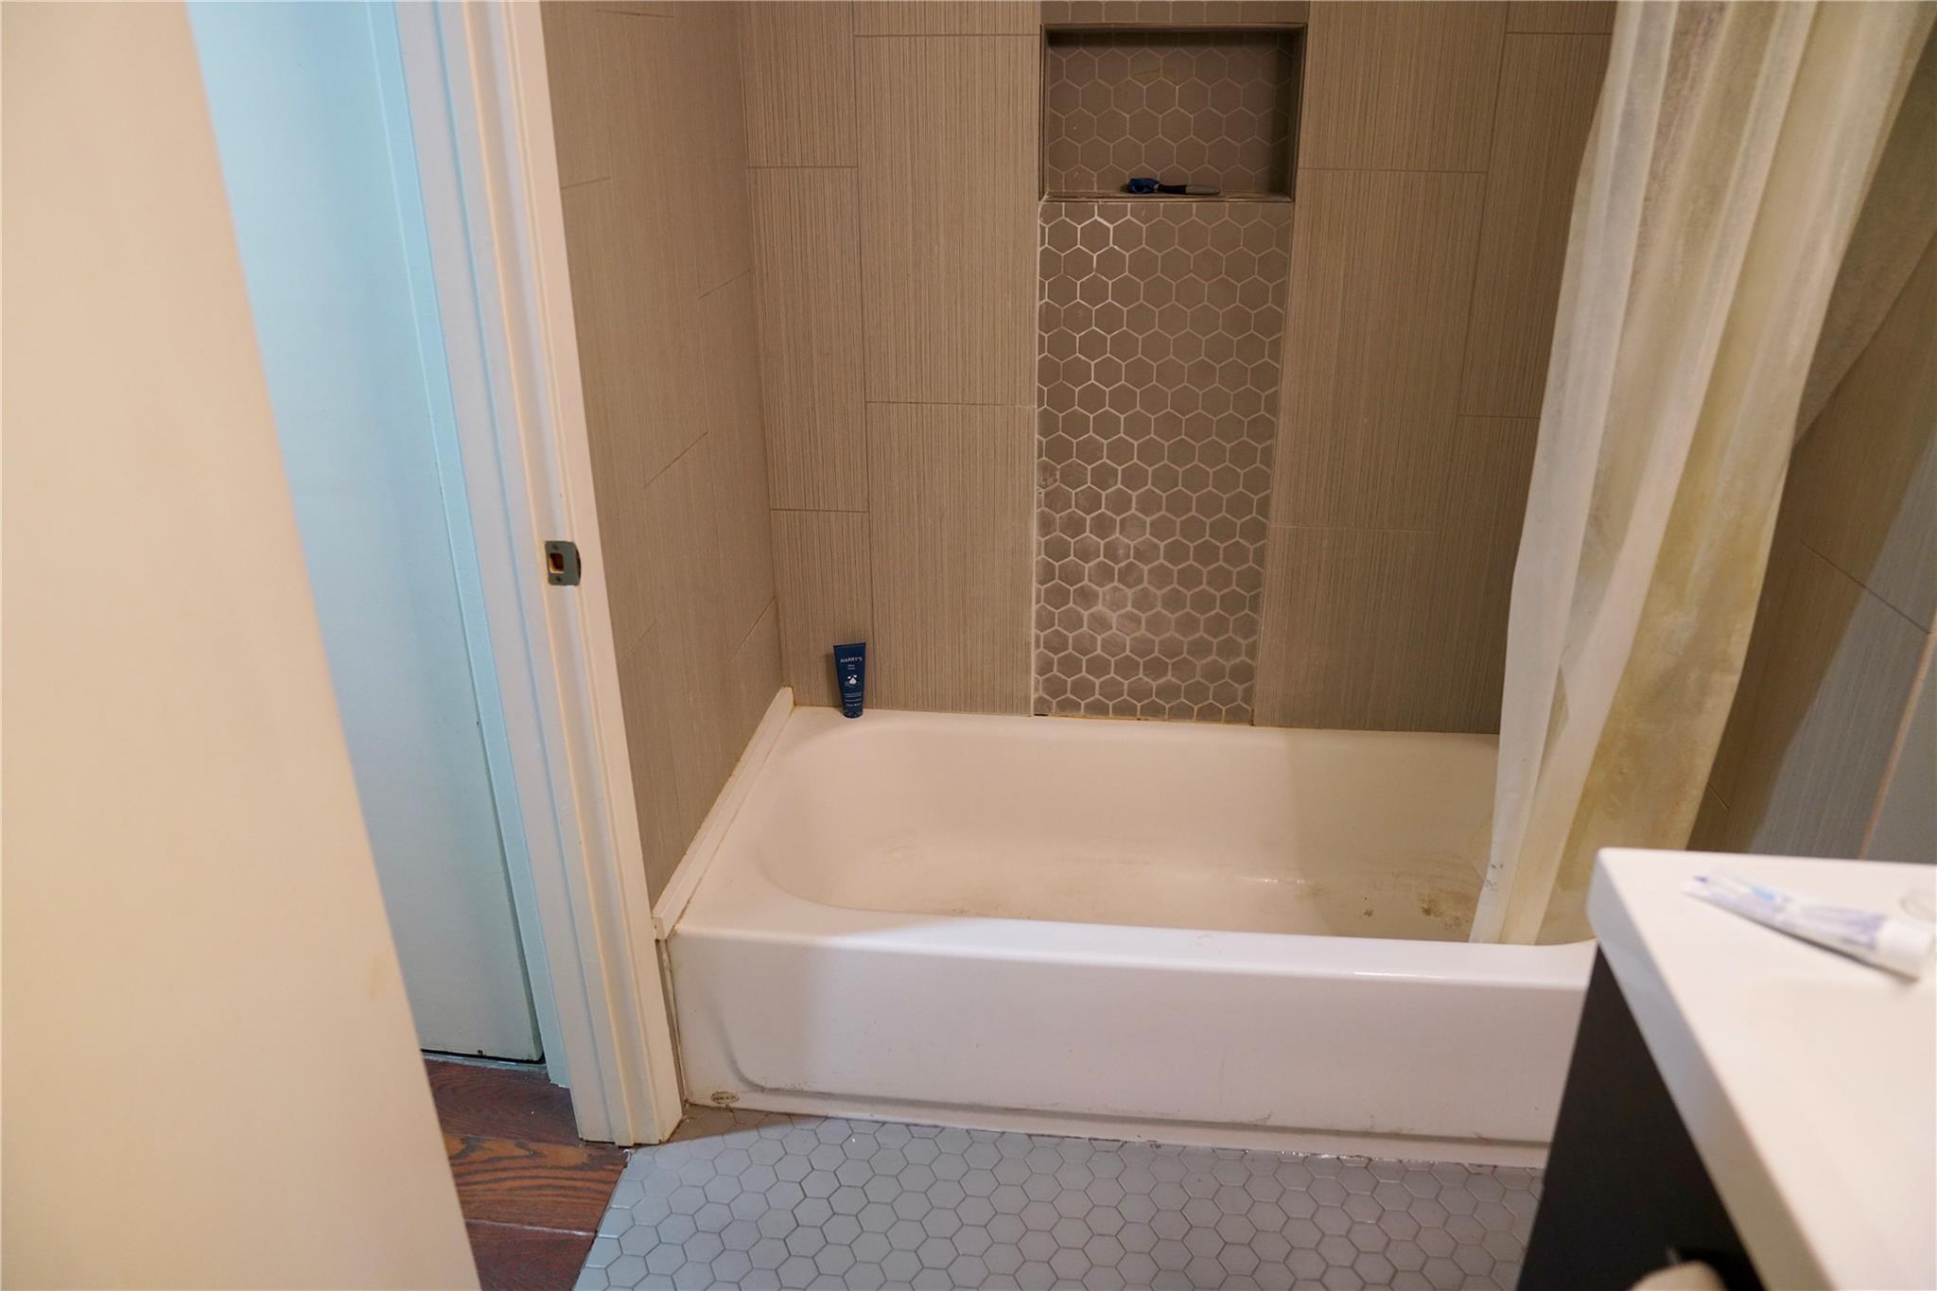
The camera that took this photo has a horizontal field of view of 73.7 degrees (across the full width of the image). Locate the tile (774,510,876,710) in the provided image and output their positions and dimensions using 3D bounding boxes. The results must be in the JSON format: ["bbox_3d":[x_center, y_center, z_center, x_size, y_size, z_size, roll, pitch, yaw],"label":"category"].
[{"bbox_3d":[-0.280,-0.069,2.535,0.192,0.411,0.010,2,23,6],"label":"tile"}]

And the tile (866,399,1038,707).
[{"bbox_3d":[-0.029,-0.154,2.469,0.307,0.615,0.010,2,23,6],"label":"tile"}]

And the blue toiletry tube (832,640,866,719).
[{"bbox_3d":[-0.230,0.069,2.553,0.064,0.154,0.036,-2,14,-5],"label":"blue toiletry tube"}]

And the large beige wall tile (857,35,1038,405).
[{"bbox_3d":[-0.034,-0.720,2.232,0.307,0.605,0.010,2,23,6],"label":"large beige wall tile"}]

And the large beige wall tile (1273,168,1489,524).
[{"bbox_3d":[0.698,-0.495,2.237,0.298,0.605,0.010,2,23,6],"label":"large beige wall tile"}]

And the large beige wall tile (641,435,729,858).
[{"bbox_3d":[-0.436,-0.003,2.054,0.010,0.593,0.311,2,23,6],"label":"large beige wall tile"}]

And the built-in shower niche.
[{"bbox_3d":[0.335,-0.890,2.167,0.414,0.265,0.105,2,23,6],"label":"built-in shower niche"}]

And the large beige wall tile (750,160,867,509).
[{"bbox_3d":[-0.283,-0.540,2.337,0.192,0.605,0.010,2,23,6],"label":"large beige wall tile"}]

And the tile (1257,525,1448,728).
[{"bbox_3d":[0.702,-0.029,2.432,0.298,0.400,0.010,2,23,6],"label":"tile"}]

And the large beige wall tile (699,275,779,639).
[{"bbox_3d":[-0.403,-0.319,2.264,0.010,0.605,0.318,2,23,6],"label":"large beige wall tile"}]

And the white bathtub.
[{"bbox_3d":[0.343,0.455,2.255,1.514,0.351,0.767,2,23,6],"label":"white bathtub"}]

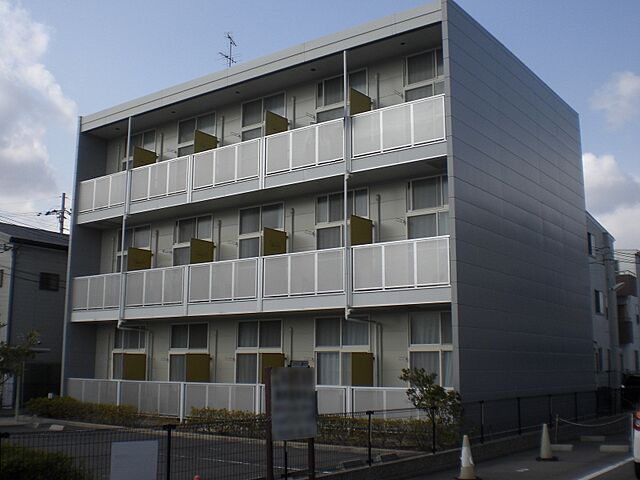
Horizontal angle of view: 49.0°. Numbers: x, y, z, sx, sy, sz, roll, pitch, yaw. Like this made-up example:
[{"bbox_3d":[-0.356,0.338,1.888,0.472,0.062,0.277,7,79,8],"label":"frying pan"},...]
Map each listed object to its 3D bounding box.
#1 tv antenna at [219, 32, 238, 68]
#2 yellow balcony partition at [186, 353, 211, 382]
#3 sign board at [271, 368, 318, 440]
[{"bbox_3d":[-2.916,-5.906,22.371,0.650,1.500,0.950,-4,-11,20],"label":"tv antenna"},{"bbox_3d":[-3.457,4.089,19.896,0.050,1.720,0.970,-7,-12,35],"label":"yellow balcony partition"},{"bbox_3d":[-0.349,2.180,9.350,0.700,0.950,0.050,7,-12,-35],"label":"sign board"}]

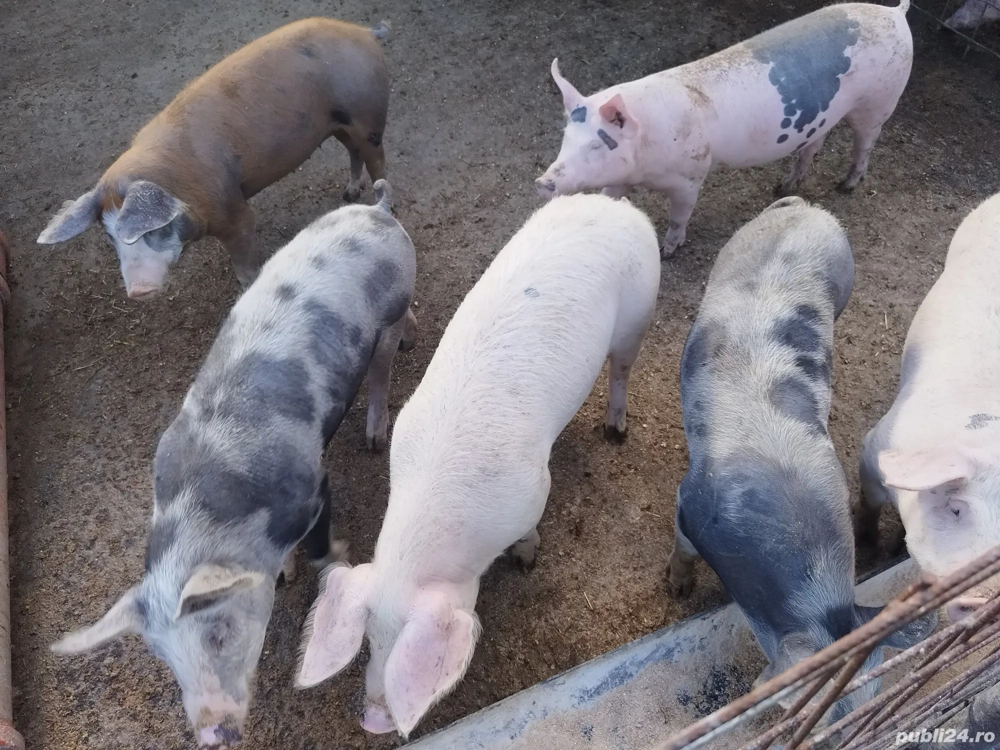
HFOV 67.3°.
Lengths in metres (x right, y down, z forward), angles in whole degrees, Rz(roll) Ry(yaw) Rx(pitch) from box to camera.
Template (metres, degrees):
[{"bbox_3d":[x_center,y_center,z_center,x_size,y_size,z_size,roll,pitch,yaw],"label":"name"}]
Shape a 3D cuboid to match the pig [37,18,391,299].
[{"bbox_3d":[-0.710,-0.601,2.236,0.376,0.644,1.148,27,50,27],"label":"pig"}]

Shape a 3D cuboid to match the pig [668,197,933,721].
[{"bbox_3d":[0.578,0.112,1.470,0.371,0.608,1.072,6,44,8],"label":"pig"}]

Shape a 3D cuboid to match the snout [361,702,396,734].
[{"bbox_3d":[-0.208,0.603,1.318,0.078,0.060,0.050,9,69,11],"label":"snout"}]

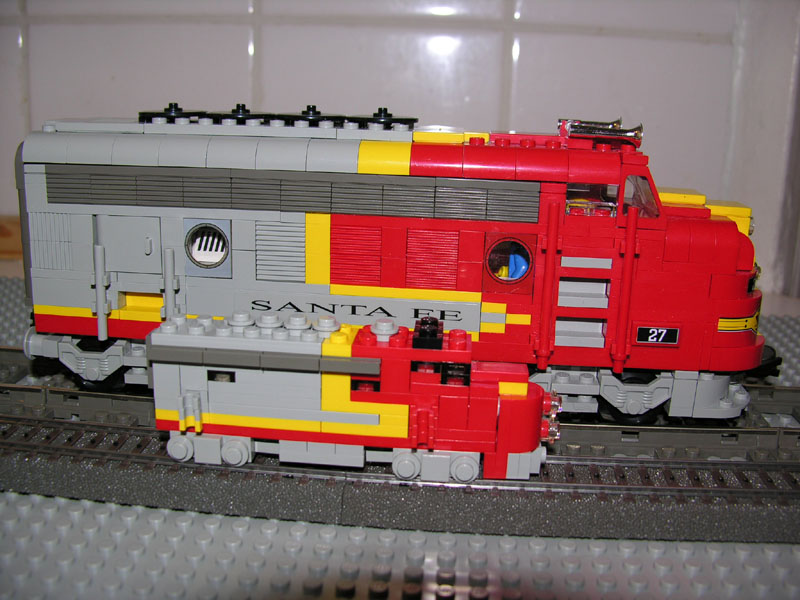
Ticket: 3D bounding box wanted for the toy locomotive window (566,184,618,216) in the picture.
[{"bbox_3d":[0.058,-0.031,0.246,0.016,0.010,0.008,3,14,5],"label":"toy locomotive window"}]

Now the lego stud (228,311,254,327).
[{"bbox_3d":[-0.044,0.006,0.226,0.008,0.005,0.008,3,14,6],"label":"lego stud"}]

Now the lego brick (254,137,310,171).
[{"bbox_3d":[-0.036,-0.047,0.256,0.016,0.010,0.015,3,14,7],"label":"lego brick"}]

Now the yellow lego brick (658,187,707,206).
[{"bbox_3d":[0.090,-0.034,0.263,0.016,0.003,0.016,3,14,5],"label":"yellow lego brick"}]

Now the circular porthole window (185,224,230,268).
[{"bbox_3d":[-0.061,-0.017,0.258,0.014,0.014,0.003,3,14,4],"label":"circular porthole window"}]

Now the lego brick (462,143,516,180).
[{"bbox_3d":[0.028,-0.043,0.249,0.016,0.010,0.016,3,14,5],"label":"lego brick"}]

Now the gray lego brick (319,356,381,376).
[{"bbox_3d":[-0.013,0.017,0.216,0.016,0.003,0.008,3,14,4],"label":"gray lego brick"}]

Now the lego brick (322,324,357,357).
[{"bbox_3d":[-0.016,0.011,0.223,0.008,0.005,0.016,3,14,4],"label":"lego brick"}]

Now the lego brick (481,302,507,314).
[{"bbox_3d":[0.030,0.002,0.256,0.008,0.003,0.008,3,14,5],"label":"lego brick"}]

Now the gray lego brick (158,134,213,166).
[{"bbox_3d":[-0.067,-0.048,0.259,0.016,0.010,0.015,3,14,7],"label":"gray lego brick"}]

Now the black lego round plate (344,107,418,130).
[{"bbox_3d":[-0.006,-0.060,0.268,0.024,0.008,0.024,2,13,0],"label":"black lego round plate"}]

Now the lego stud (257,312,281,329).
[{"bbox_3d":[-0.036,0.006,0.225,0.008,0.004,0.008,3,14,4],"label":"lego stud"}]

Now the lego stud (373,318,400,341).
[{"bbox_3d":[-0.004,0.008,0.222,0.008,0.005,0.008,3,14,4],"label":"lego stud"}]

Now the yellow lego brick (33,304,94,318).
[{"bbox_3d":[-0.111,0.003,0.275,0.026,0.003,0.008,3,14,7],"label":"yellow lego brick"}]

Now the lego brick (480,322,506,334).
[{"bbox_3d":[0.030,0.008,0.257,0.008,0.003,0.008,3,14,7],"label":"lego brick"}]

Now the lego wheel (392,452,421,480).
[{"bbox_3d":[0.002,0.046,0.224,0.008,0.008,0.005,3,14,6],"label":"lego wheel"}]

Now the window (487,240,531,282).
[{"bbox_3d":[0.034,-0.013,0.250,0.014,0.014,0.004,3,14,5],"label":"window"}]

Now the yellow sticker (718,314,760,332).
[{"bbox_3d":[0.104,0.007,0.247,0.017,0.005,0.004,-7,17,-32],"label":"yellow sticker"}]

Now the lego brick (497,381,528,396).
[{"bbox_3d":[0.031,0.023,0.223,0.008,0.003,0.008,3,14,4],"label":"lego brick"}]

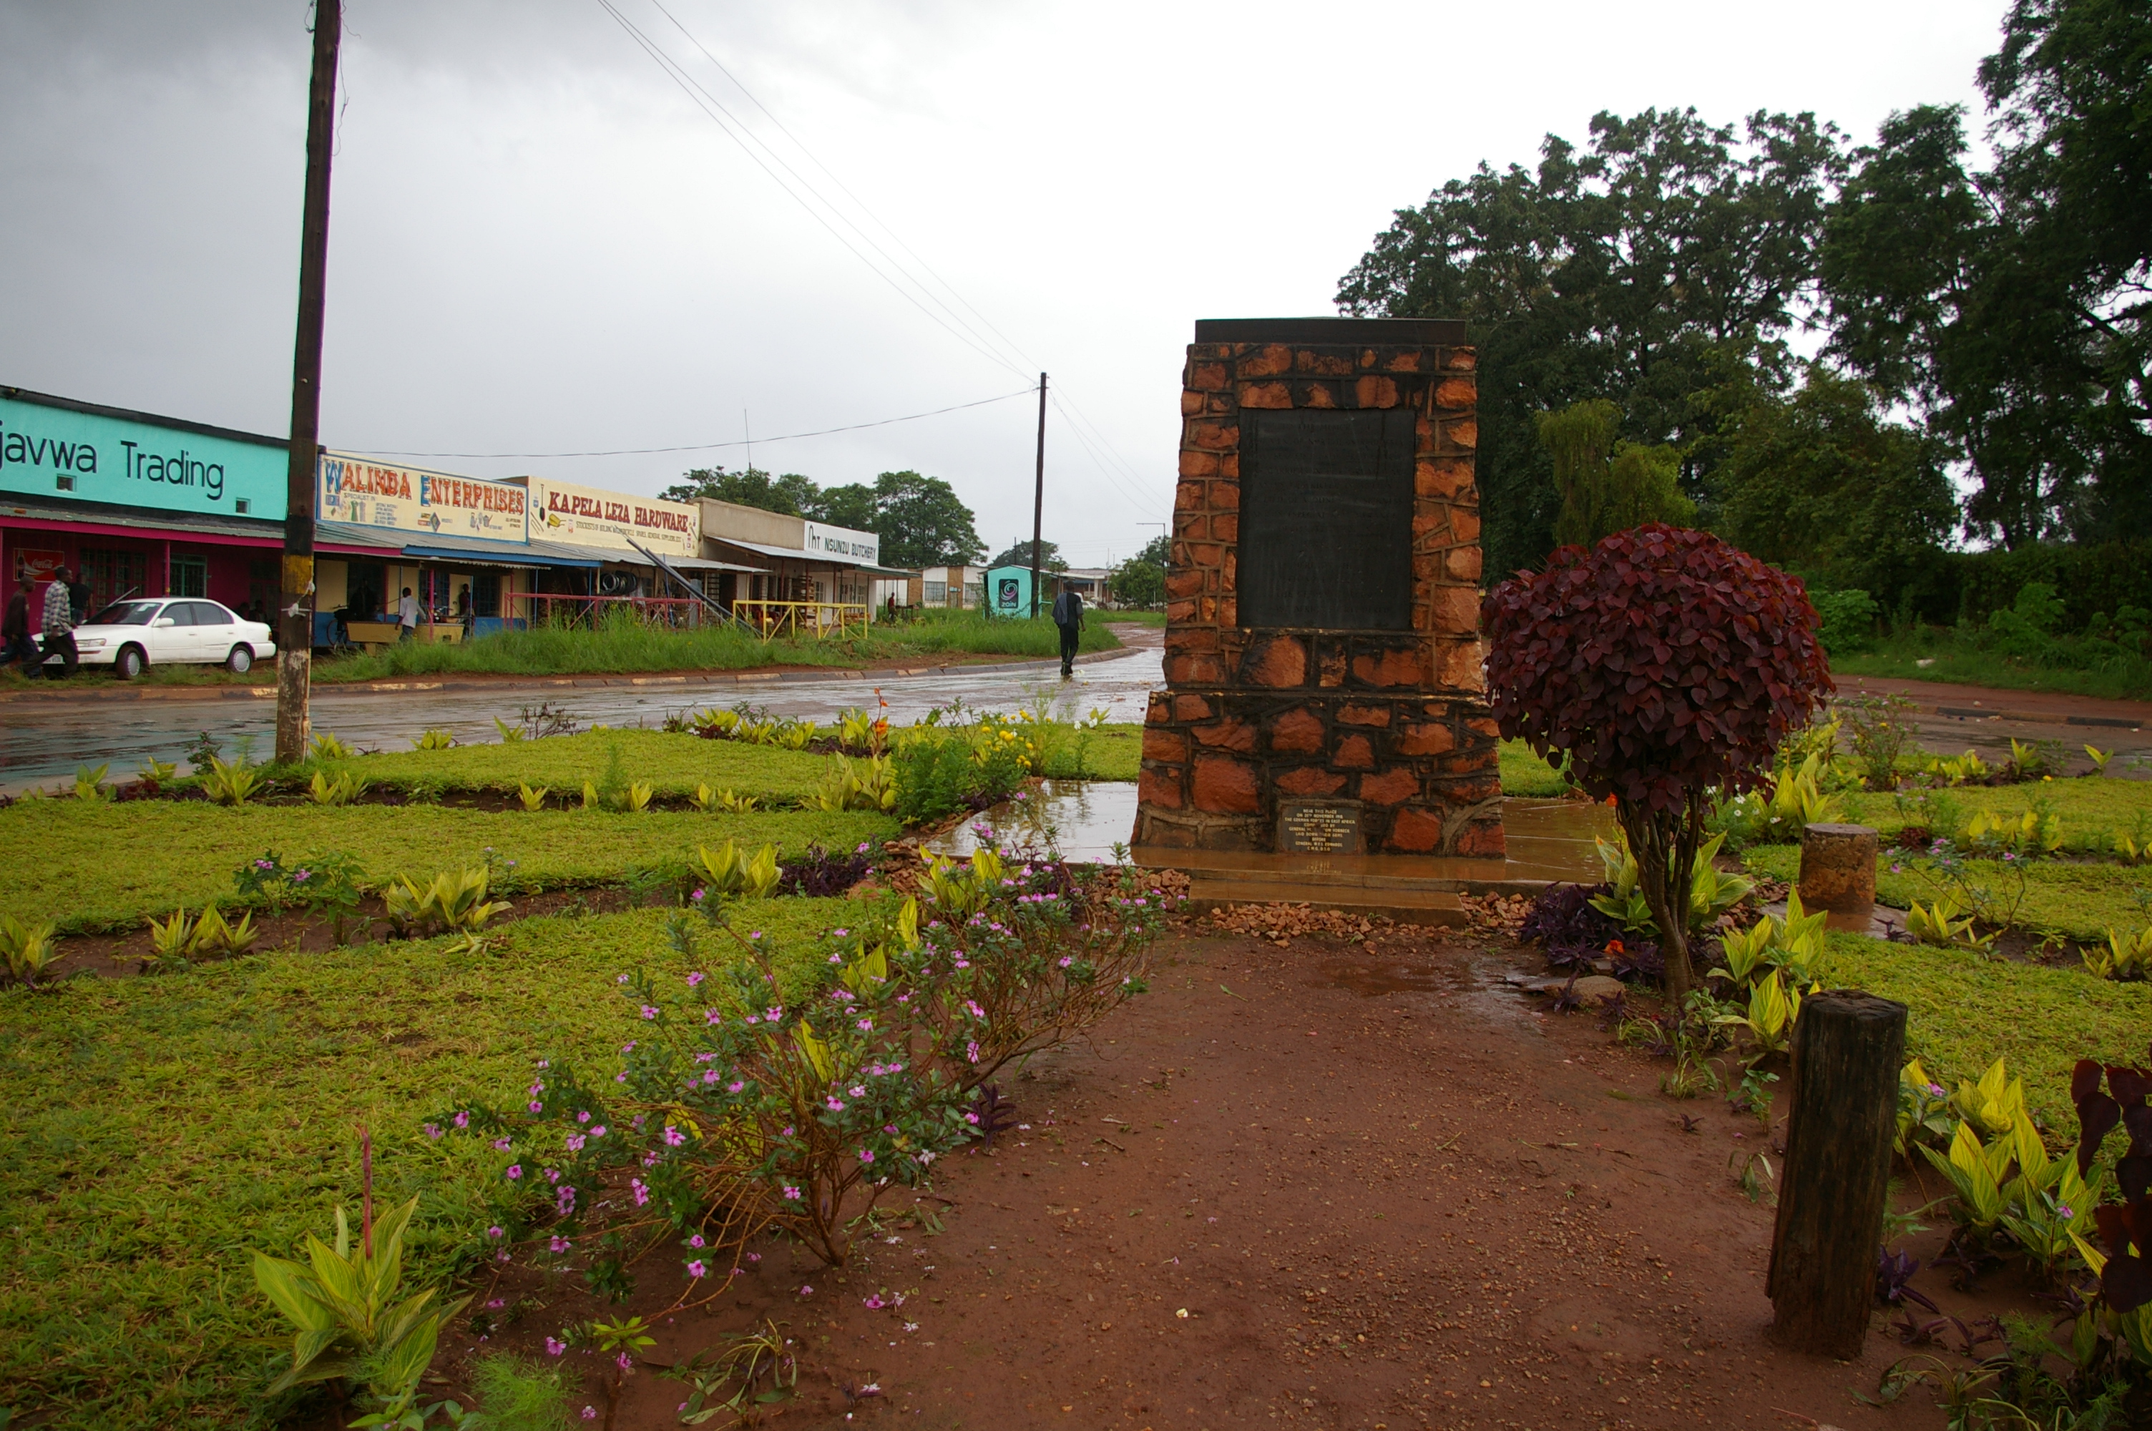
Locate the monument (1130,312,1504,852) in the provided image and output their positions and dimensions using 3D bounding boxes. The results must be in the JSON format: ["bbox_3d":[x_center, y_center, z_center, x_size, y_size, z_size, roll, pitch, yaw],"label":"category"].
[{"bbox_3d":[1.648,-0.840,10.535,2.200,3.220,1.800,2,4,8],"label":"monument"}]

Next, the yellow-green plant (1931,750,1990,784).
[{"bbox_3d":[8.610,0.504,15.682,0.587,0.301,0.558,4,5,29],"label":"yellow-green plant"}]

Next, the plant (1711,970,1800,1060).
[{"bbox_3d":[2.540,1.097,6.010,0.323,0.280,0.307,3,4,23],"label":"plant"}]

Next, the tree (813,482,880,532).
[{"bbox_3d":[-15.784,-11.551,111.724,5.372,9.341,4.835,0,3,-8],"label":"tree"}]

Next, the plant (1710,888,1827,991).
[{"bbox_3d":[2.691,0.852,6.241,0.440,0.330,0.400,3,4,24],"label":"plant"}]

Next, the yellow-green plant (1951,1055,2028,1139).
[{"bbox_3d":[2.489,1.056,4.396,0.207,0.257,0.186,3,4,30],"label":"yellow-green plant"}]

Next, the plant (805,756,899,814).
[{"bbox_3d":[-1.548,0.460,11.136,0.610,0.360,0.450,1,4,-8],"label":"plant"}]

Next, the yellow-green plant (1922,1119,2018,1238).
[{"bbox_3d":[2.349,1.213,4.226,0.253,0.287,0.240,4,5,30],"label":"yellow-green plant"}]

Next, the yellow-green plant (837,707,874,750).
[{"bbox_3d":[-2.188,0.137,16.035,0.370,0.380,0.340,1,4,-8],"label":"yellow-green plant"}]

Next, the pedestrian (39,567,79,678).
[{"bbox_3d":[-15.922,-1.453,25.200,0.650,1.720,0.500,-1,4,-35],"label":"pedestrian"}]

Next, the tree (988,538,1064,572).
[{"bbox_3d":[-4.384,-11.897,139.519,6.837,7.010,6.495,2,4,-2],"label":"tree"}]

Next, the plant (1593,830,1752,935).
[{"bbox_3d":[2.755,0.760,7.464,0.741,0.444,0.593,2,4,20],"label":"plant"}]

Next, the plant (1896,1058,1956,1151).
[{"bbox_3d":[2.301,1.058,4.374,0.165,0.251,0.148,3,4,28],"label":"plant"}]

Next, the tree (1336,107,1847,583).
[{"bbox_3d":[15.189,-10.119,47.529,15.214,15.963,13.693,2,4,17],"label":"tree"}]

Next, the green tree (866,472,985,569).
[{"bbox_3d":[-8.766,-9.607,95.000,7.400,9.500,7.200,1,4,-5],"label":"green tree"}]

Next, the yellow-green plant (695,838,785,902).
[{"bbox_3d":[-1.602,0.722,7.665,0.410,0.260,0.330,0,4,-12],"label":"yellow-green plant"}]

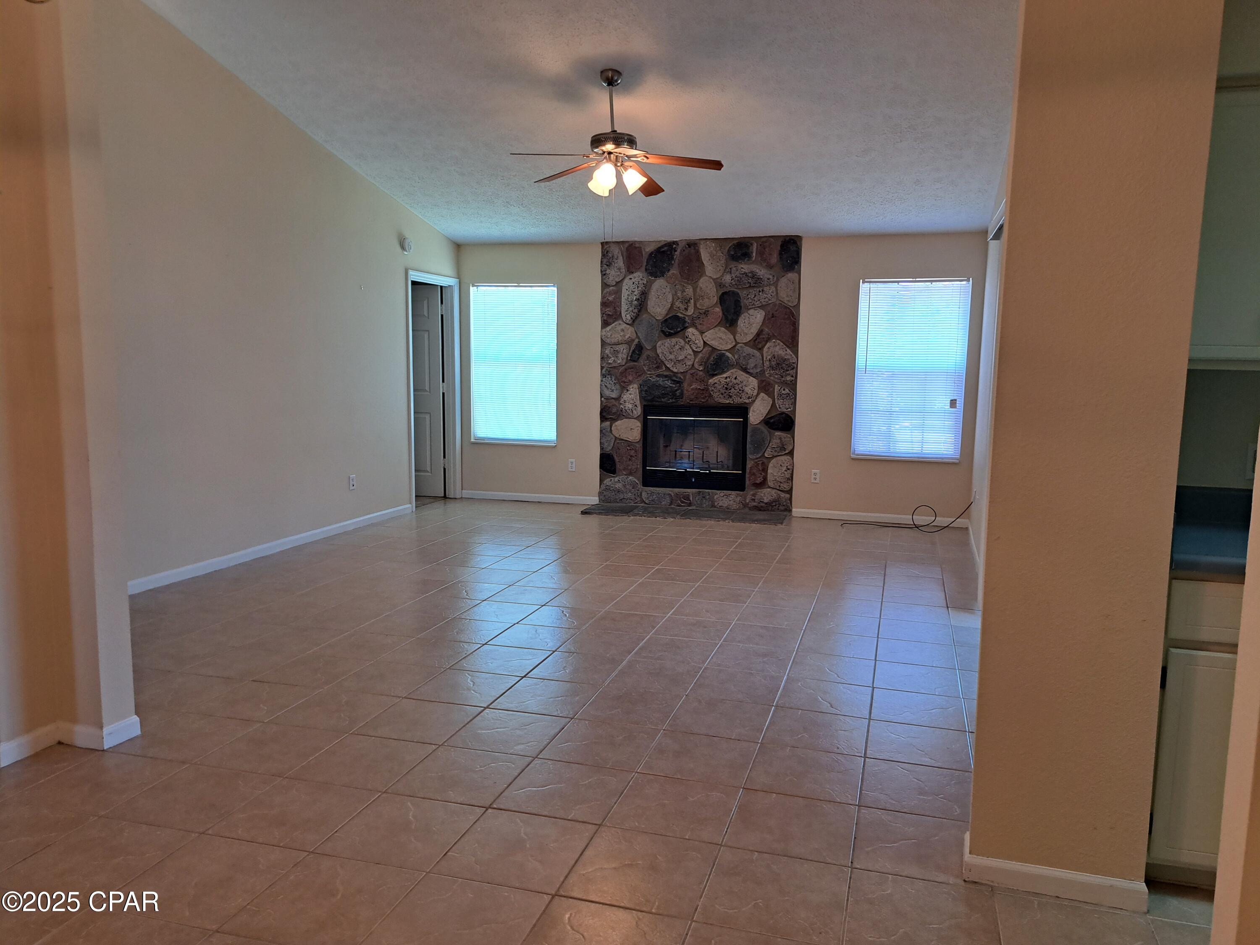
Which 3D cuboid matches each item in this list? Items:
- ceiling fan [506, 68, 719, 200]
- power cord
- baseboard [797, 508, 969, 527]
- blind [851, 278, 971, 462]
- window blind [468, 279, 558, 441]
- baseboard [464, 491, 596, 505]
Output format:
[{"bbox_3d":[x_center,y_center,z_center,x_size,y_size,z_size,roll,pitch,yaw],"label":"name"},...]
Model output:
[{"bbox_3d":[-0.076,-2.016,5.216,1.280,0.740,1.270,3,7,17],"label":"ceiling fan"},{"bbox_3d":[2.256,0.336,7.167,1.020,0.260,0.330,3,7,17],"label":"power cord"},{"bbox_3d":[2.131,0.396,7.487,1.440,0.072,0.016,3,7,17],"label":"baseboard"},{"bbox_3d":[2.341,-0.849,7.308,0.860,1.490,0.050,3,7,17],"label":"blind"},{"bbox_3d":[-1.115,-1.024,8.366,0.880,1.500,0.050,3,7,17],"label":"window blind"},{"bbox_3d":[-0.987,0.251,8.443,1.430,0.072,0.016,3,7,17],"label":"baseboard"}]

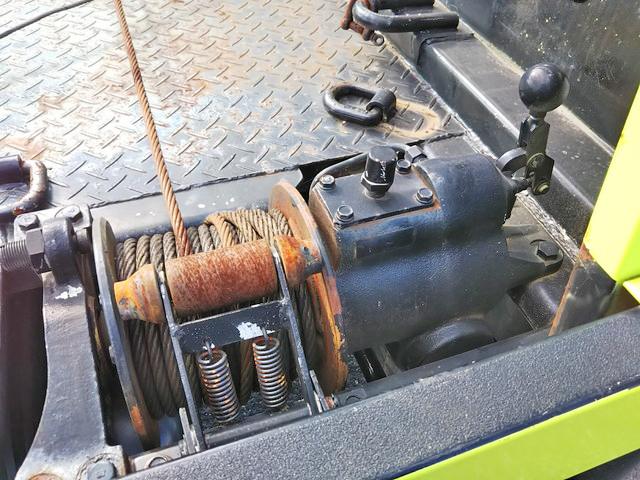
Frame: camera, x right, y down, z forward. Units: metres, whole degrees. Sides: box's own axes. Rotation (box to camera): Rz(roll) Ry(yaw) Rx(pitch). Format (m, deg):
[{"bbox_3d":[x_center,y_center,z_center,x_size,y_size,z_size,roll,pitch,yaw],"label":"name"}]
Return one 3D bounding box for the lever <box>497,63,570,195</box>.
[{"bbox_3d":[0.246,-0.110,0.610,0.060,0.192,0.050,-28,50,1],"label":"lever"}]

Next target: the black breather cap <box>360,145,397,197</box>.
[{"bbox_3d":[0.060,-0.066,0.553,0.032,0.057,0.032,2,46,-2],"label":"black breather cap"}]

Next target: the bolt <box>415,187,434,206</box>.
[{"bbox_3d":[0.108,-0.045,0.570,0.018,0.009,0.018,-13,48,-16],"label":"bolt"}]

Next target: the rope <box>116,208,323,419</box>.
[{"bbox_3d":[-0.120,0.083,0.660,0.205,0.210,0.210,-13,48,-16],"label":"rope"}]

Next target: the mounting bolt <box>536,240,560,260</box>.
[{"bbox_3d":[0.278,0.013,0.676,0.025,0.012,0.025,-13,48,-16],"label":"mounting bolt"}]

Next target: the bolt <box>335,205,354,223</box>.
[{"bbox_3d":[0.025,-0.026,0.547,0.018,0.009,0.018,-13,48,-16],"label":"bolt"}]

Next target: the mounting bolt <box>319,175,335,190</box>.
[{"bbox_3d":[0.008,-0.060,0.579,0.018,0.009,0.018,-13,48,-16],"label":"mounting bolt"}]

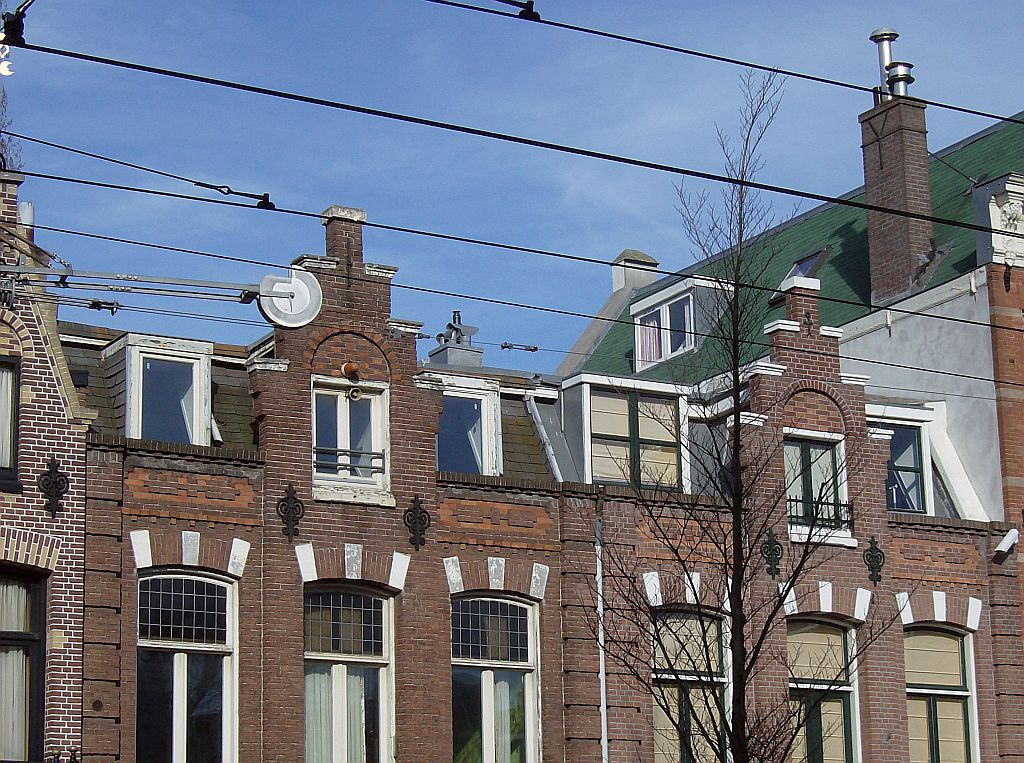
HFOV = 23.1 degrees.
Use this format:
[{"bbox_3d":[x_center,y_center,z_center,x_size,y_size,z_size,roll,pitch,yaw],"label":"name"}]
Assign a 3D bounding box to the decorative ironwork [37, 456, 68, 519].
[{"bbox_3d":[-4.670,1.085,25.573,0.330,0.620,0.070,7,-17,-29],"label":"decorative ironwork"}]

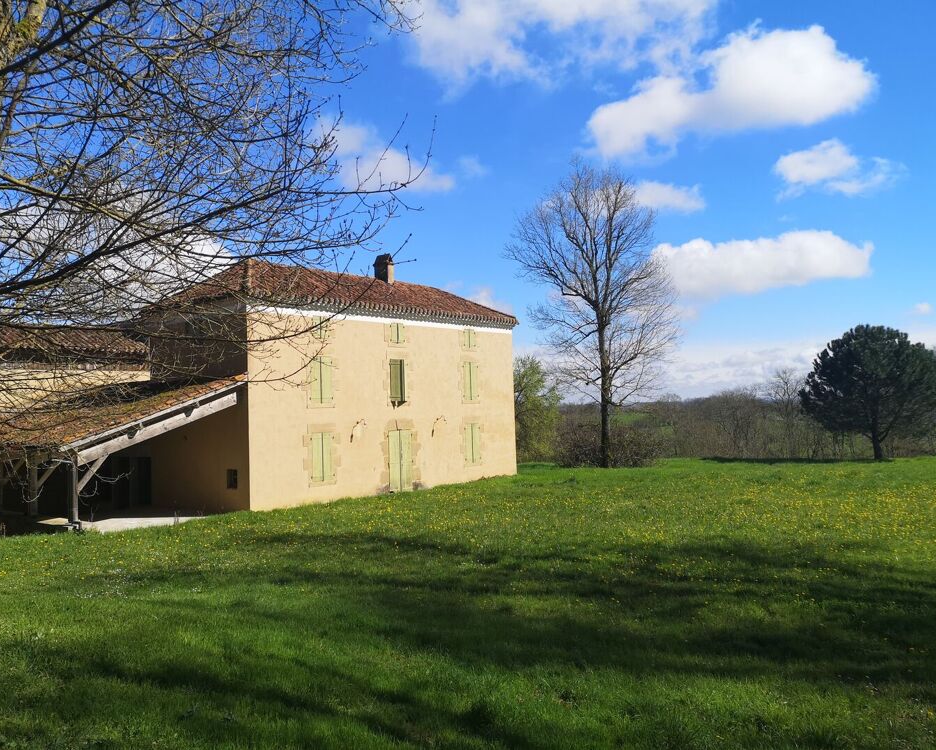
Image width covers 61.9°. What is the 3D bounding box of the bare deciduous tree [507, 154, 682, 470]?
[{"bbox_3d":[6.400,-3.150,40.300,8.800,15.800,8.400,-2,-2,9],"label":"bare deciduous tree"}]

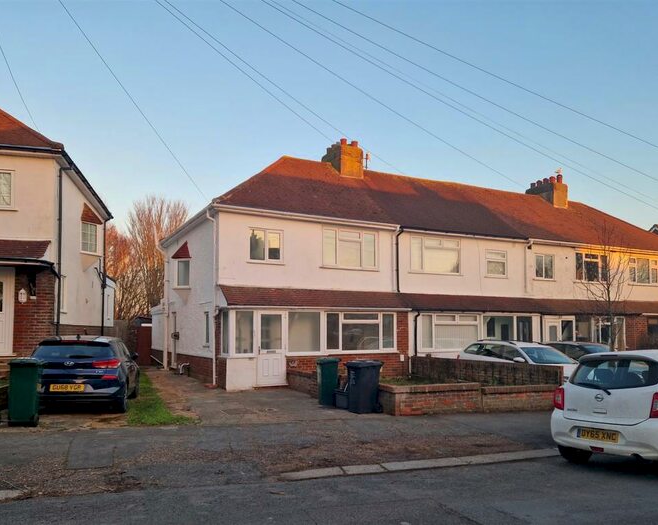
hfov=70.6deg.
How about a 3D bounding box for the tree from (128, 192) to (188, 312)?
[{"bbox_3d":[-10.712,0.750,29.000,4.300,10.000,4.300,0,-6,0],"label":"tree"}]

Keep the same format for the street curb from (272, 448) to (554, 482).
[{"bbox_3d":[1.326,2.569,5.950,4.050,0.110,0.220,2,-6,-20],"label":"street curb"}]

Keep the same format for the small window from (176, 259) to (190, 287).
[{"bbox_3d":[-4.983,0.342,15.900,0.560,0.980,0.120,-2,-6,20],"label":"small window"}]

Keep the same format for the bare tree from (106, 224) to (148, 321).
[{"bbox_3d":[-13.278,1.745,30.000,4.000,8.300,4.000,0,-6,0],"label":"bare tree"}]

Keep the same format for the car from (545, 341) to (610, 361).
[{"bbox_3d":[8.852,3.442,15.900,1.800,1.480,4.300,2,-6,-22],"label":"car"}]

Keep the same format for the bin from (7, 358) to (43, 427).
[{"bbox_3d":[-5.001,2.125,7.650,0.510,1.070,0.550,1,-6,-11],"label":"bin"}]

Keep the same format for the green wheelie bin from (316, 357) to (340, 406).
[{"bbox_3d":[-0.005,2.717,10.600,0.540,1.060,0.500,2,-6,-21],"label":"green wheelie bin"}]

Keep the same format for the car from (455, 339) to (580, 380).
[{"bbox_3d":[5.555,2.950,12.800,1.800,1.480,4.450,2,-6,-20],"label":"car"}]

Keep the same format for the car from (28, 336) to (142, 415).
[{"bbox_3d":[-5.213,2.303,9.900,1.800,1.460,4.340,2,-6,-20],"label":"car"}]

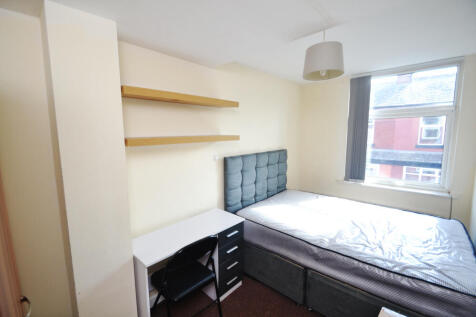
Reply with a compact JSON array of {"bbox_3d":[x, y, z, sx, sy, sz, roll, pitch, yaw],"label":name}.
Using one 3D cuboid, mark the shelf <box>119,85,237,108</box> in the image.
[{"bbox_3d":[-0.448,-0.538,1.826,0.183,0.055,1.159,6,10,43],"label":"shelf"}]

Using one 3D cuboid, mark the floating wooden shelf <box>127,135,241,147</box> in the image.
[{"bbox_3d":[-0.437,-0.178,1.877,0.183,0.056,1.173,6,10,43],"label":"floating wooden shelf"}]

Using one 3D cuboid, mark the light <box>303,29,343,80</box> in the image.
[{"bbox_3d":[0.585,-0.721,1.347,0.256,0.306,0.256,6,9,43],"label":"light"}]

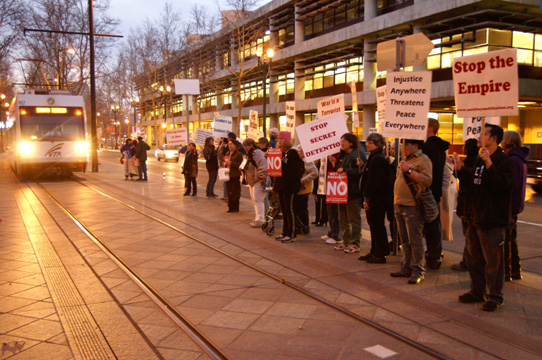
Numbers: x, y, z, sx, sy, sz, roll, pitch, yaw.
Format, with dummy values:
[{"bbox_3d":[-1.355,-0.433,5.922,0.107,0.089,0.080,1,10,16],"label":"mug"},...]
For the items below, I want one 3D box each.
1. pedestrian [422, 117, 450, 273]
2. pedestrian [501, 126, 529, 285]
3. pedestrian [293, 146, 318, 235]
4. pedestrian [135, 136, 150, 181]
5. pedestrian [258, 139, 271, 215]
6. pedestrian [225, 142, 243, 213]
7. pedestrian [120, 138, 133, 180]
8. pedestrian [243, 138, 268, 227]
[{"bbox_3d":[2.033,0.166,5.643,0.380,1.857,0.520,1,5,9],"label":"pedestrian"},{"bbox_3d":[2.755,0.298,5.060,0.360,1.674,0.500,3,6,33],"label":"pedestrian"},{"bbox_3d":[0.579,0.157,7.782,0.420,1.508,0.500,-3,6,-30],"label":"pedestrian"},{"bbox_3d":[-5.177,-0.859,18.175,0.360,1.740,0.500,4,7,41],"label":"pedestrian"},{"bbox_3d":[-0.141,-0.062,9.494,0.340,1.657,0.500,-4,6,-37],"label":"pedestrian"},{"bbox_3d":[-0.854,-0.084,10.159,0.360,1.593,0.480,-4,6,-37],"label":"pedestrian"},{"bbox_3d":[-5.888,-0.848,18.510,0.500,1.661,0.380,-3,6,-33],"label":"pedestrian"},{"bbox_3d":[-0.288,0.040,8.493,0.480,1.626,0.500,-2,5,-22],"label":"pedestrian"}]

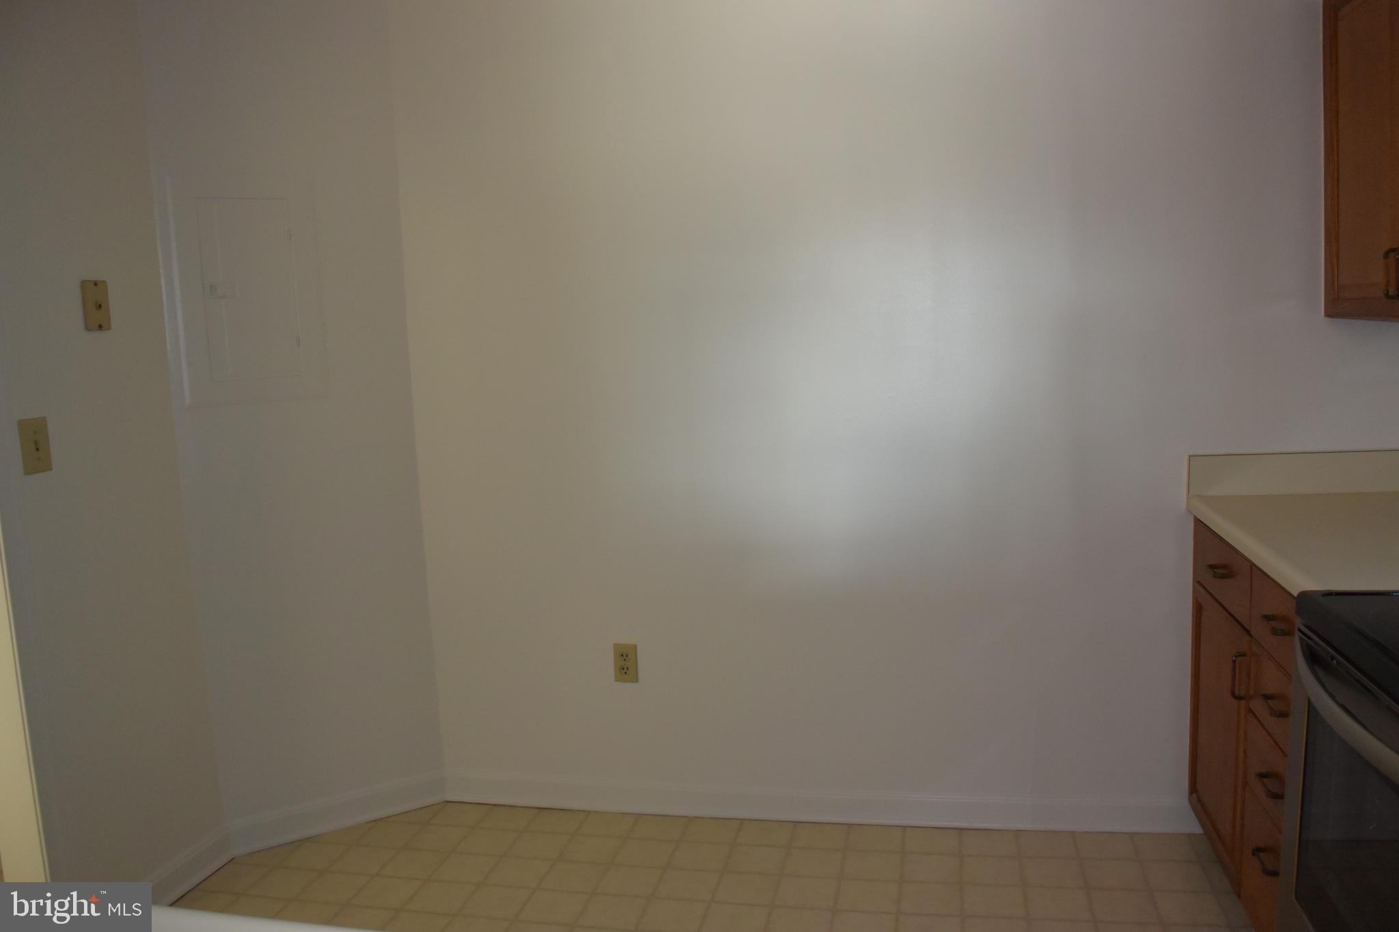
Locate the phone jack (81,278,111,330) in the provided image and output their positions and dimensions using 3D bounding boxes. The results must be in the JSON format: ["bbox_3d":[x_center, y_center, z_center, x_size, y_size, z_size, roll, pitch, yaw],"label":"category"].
[{"bbox_3d":[-1.414,-0.376,2.458,0.012,0.117,0.076,-1,7,12],"label":"phone jack"}]

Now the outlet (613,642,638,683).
[{"bbox_3d":[-0.212,0.566,3.010,0.070,0.115,0.010,-1,7,12],"label":"outlet"}]

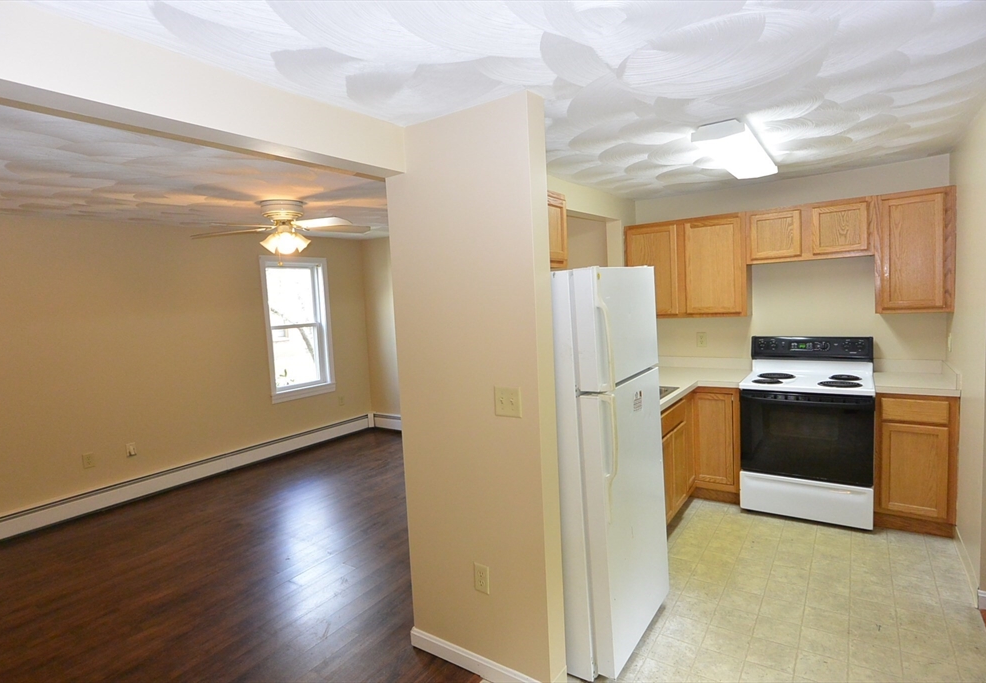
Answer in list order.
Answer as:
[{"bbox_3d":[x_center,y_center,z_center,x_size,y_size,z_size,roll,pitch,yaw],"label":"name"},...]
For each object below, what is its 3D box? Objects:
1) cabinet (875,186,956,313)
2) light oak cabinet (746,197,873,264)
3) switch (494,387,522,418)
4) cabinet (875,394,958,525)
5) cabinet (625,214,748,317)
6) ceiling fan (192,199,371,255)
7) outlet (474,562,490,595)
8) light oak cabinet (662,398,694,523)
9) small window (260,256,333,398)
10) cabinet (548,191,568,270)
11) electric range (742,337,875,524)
[{"bbox_3d":[2.731,-0.570,3.338,0.390,0.763,0.320,1,6,35],"label":"cabinet"},{"bbox_3d":[2.251,-0.765,3.652,0.755,0.379,0.320,1,6,35],"label":"light oak cabinet"},{"bbox_3d":[0.055,0.228,1.907,0.118,0.117,0.015,1,6,35],"label":"switch"},{"bbox_3d":[2.703,0.701,3.314,0.390,0.824,0.625,1,6,35],"label":"cabinet"},{"bbox_3d":[1.576,-0.580,4.146,0.914,0.763,0.320,1,6,35],"label":"cabinet"},{"bbox_3d":[-1.567,-0.859,3.883,1.300,0.410,1.250,-4,5,-21],"label":"ceiling fan"},{"bbox_3d":[-0.046,0.955,2.061,0.073,0.116,0.013,1,6,35],"label":"outlet"},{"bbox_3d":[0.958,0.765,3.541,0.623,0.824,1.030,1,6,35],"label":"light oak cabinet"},{"bbox_3d":[-2.179,-0.151,5.756,0.110,1.562,0.825,1,6,35],"label":"small window"},{"bbox_3d":[0.055,-0.554,2.498,0.320,0.390,0.760,1,6,35],"label":"cabinet"},{"bbox_3d":[2.204,0.584,3.601,0.755,1.186,0.665,1,6,35],"label":"electric range"}]

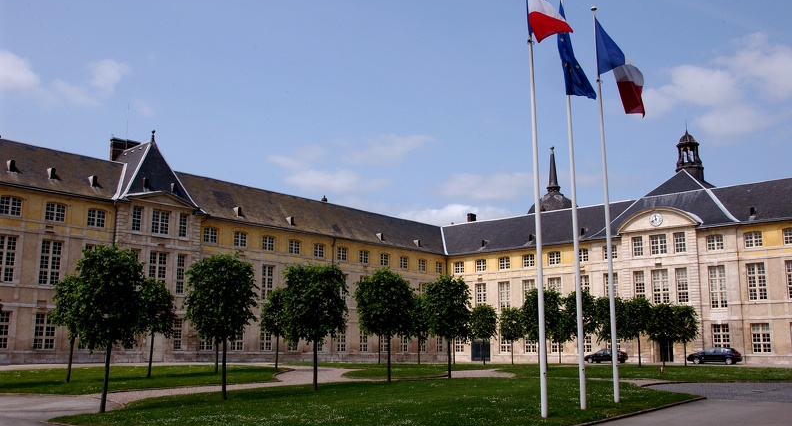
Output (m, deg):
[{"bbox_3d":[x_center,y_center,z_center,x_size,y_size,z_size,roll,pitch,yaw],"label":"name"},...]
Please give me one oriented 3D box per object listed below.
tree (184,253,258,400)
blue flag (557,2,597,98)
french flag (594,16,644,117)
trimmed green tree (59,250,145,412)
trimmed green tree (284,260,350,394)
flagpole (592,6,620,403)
[{"bbox_3d":[-5.650,3.660,23.500,2.400,4.720,2.400,0,-11,0],"label":"tree"},{"bbox_3d":[5.200,-4.690,20.800,1.200,2.900,0.700,0,-11,0],"label":"blue flag"},{"bbox_3d":[6.900,-4.520,22.250,1.600,3.000,0.800,0,-11,0],"label":"french flag"},{"bbox_3d":[-8.380,3.260,20.600,2.350,4.720,2.350,0,-11,0],"label":"trimmed green tree"},{"bbox_3d":[-2.970,4.140,26.400,2.400,4.600,2.400,0,-11,0],"label":"trimmed green tree"},{"bbox_3d":[6.240,-0.570,21.450,0.170,12.050,0.170,0,-11,0],"label":"flagpole"}]

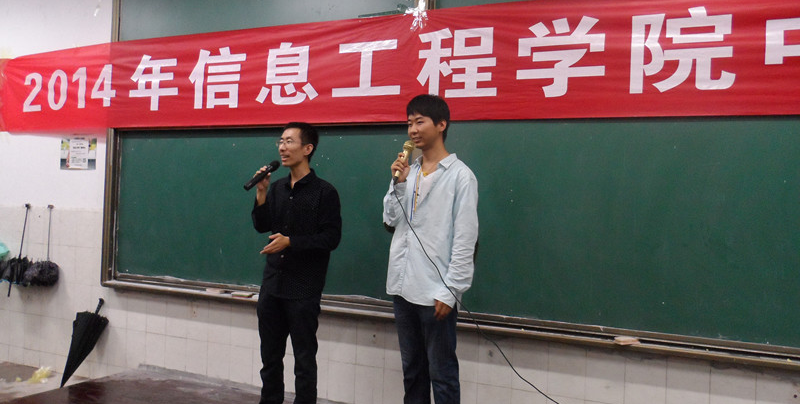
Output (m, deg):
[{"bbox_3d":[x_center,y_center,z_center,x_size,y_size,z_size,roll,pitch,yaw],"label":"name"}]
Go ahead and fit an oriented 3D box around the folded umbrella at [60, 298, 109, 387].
[{"bbox_3d":[-2.417,1.079,4.244,0.200,0.710,0.170,18,-9,22],"label":"folded umbrella"}]

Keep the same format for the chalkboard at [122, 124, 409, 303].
[{"bbox_3d":[-1.069,0.030,3.784,2.480,1.131,0.050,2,0,22],"label":"chalkboard"}]

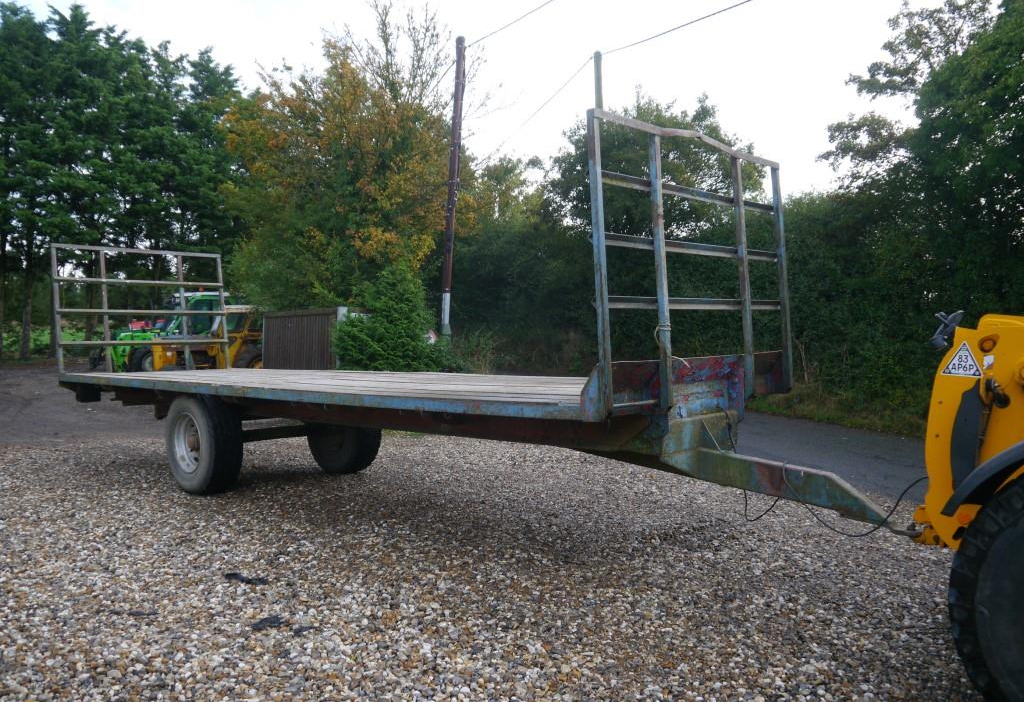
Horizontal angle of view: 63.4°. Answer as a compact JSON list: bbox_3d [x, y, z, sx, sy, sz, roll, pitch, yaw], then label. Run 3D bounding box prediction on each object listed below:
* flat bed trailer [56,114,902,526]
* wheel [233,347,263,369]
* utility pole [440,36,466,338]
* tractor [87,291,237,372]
[{"bbox_3d":[-1.502,0.008,8.407,10.504,2.929,2.444,0,2,44],"label":"flat bed trailer"},{"bbox_3d":[-6.000,0.530,20.200,1.400,1.400,0.420,-1,1,-27],"label":"wheel"},{"bbox_3d":[-1.466,-3.300,20.000,0.250,8.600,0.250,3,0,0],"label":"utility pole"},{"bbox_3d":[-9.300,-0.280,23.200,4.800,2.700,2.200,-1,1,-29],"label":"tractor"}]

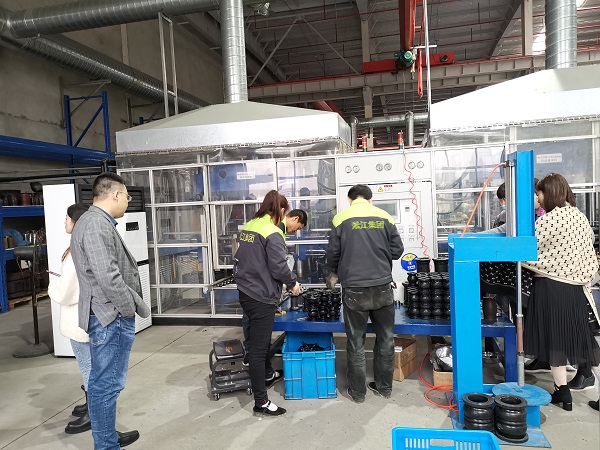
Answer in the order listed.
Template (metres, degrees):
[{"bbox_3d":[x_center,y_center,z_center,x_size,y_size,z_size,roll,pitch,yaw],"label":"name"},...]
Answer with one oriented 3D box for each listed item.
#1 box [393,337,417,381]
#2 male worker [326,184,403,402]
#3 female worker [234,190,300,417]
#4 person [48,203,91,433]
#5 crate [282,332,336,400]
[{"bbox_3d":[0.868,1.187,4.176,0.250,0.250,0.290,-1,3,36],"label":"box"},{"bbox_3d":[0.519,0.514,3.767,0.570,1.670,0.460,-3,3,-5],"label":"male worker"},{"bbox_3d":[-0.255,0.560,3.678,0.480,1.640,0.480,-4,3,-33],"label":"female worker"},{"bbox_3d":[-1.635,0.649,3.409,0.380,1.600,0.450,-3,3,-13],"label":"person"},{"bbox_3d":[0.088,1.168,3.975,0.415,0.370,0.600,-2,3,1],"label":"crate"}]

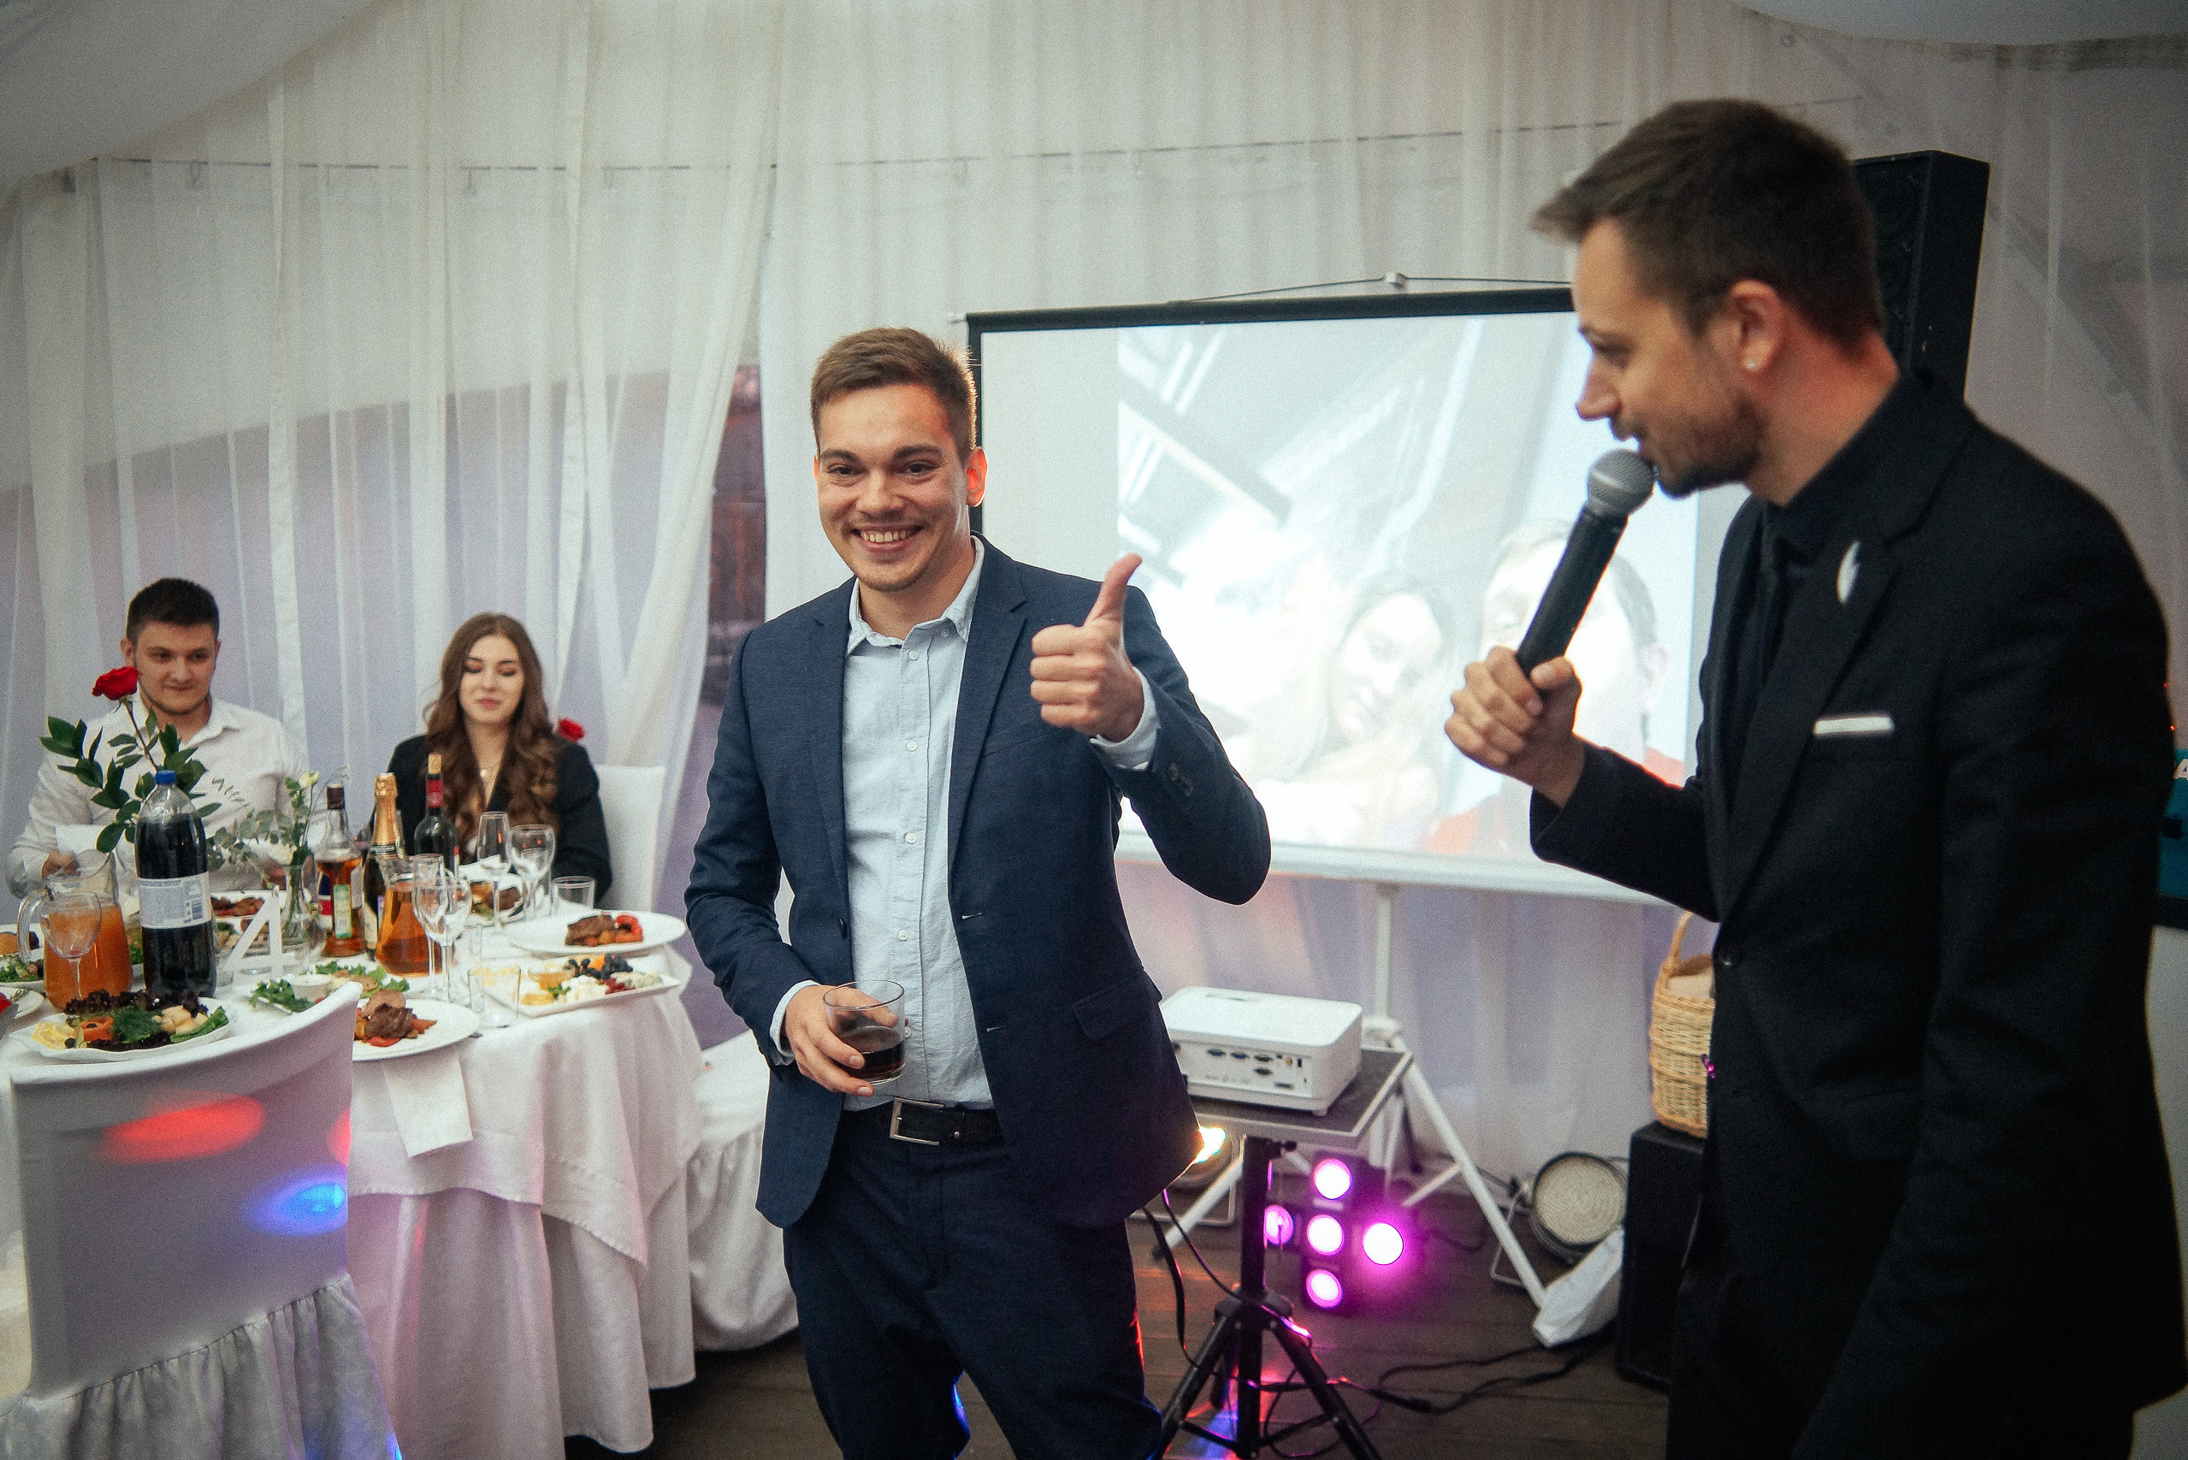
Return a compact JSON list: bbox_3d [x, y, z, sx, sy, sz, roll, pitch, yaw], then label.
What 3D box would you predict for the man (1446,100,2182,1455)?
[{"bbox_3d":[0.485,0.461,1.320,0.480,1.818,0.520,0,9,-5],"label":"man"}]

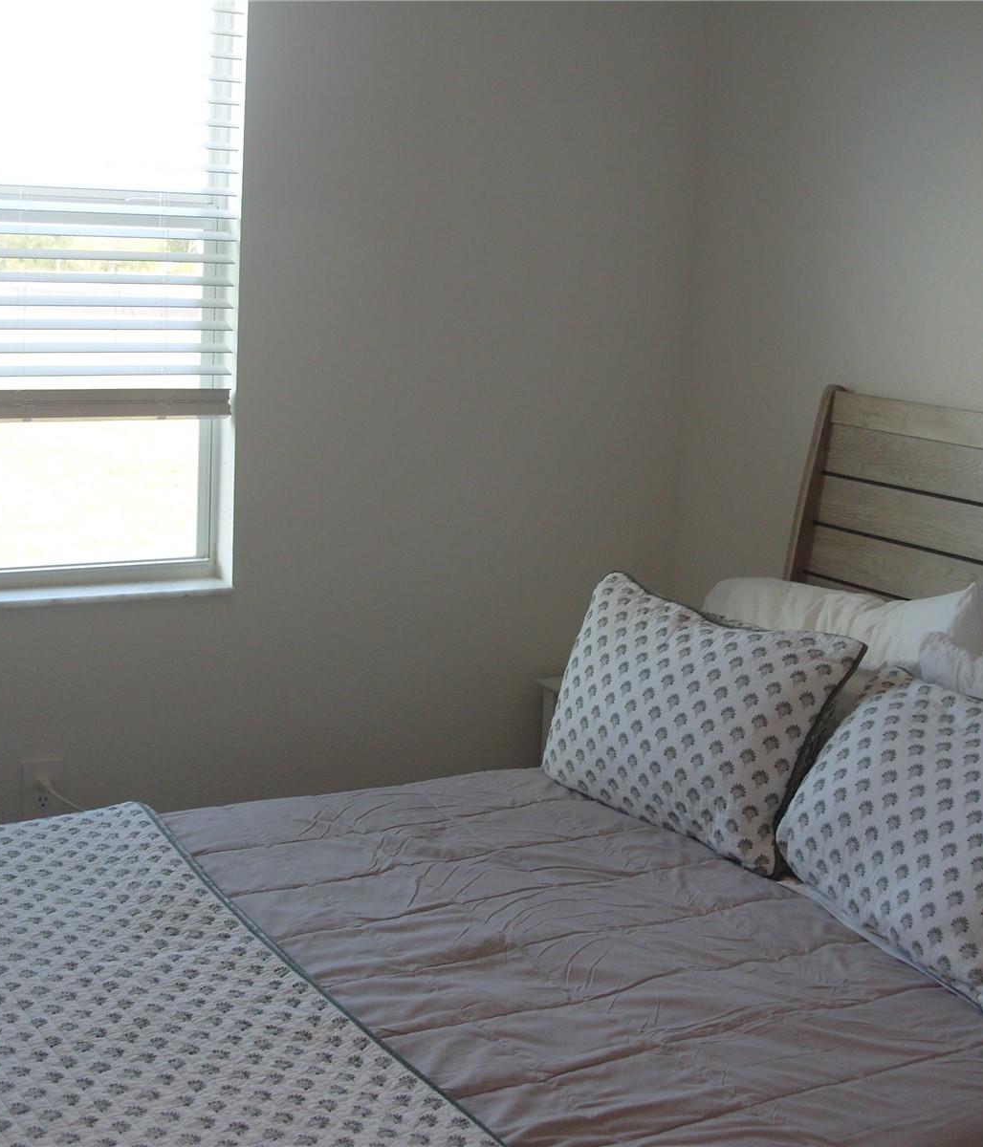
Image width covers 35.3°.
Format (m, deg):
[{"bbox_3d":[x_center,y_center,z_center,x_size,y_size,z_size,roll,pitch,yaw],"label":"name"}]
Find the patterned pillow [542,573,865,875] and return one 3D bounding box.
[{"bbox_3d":[0.357,0.245,2.766,0.160,0.420,0.630,27,-5,-36],"label":"patterned pillow"}]

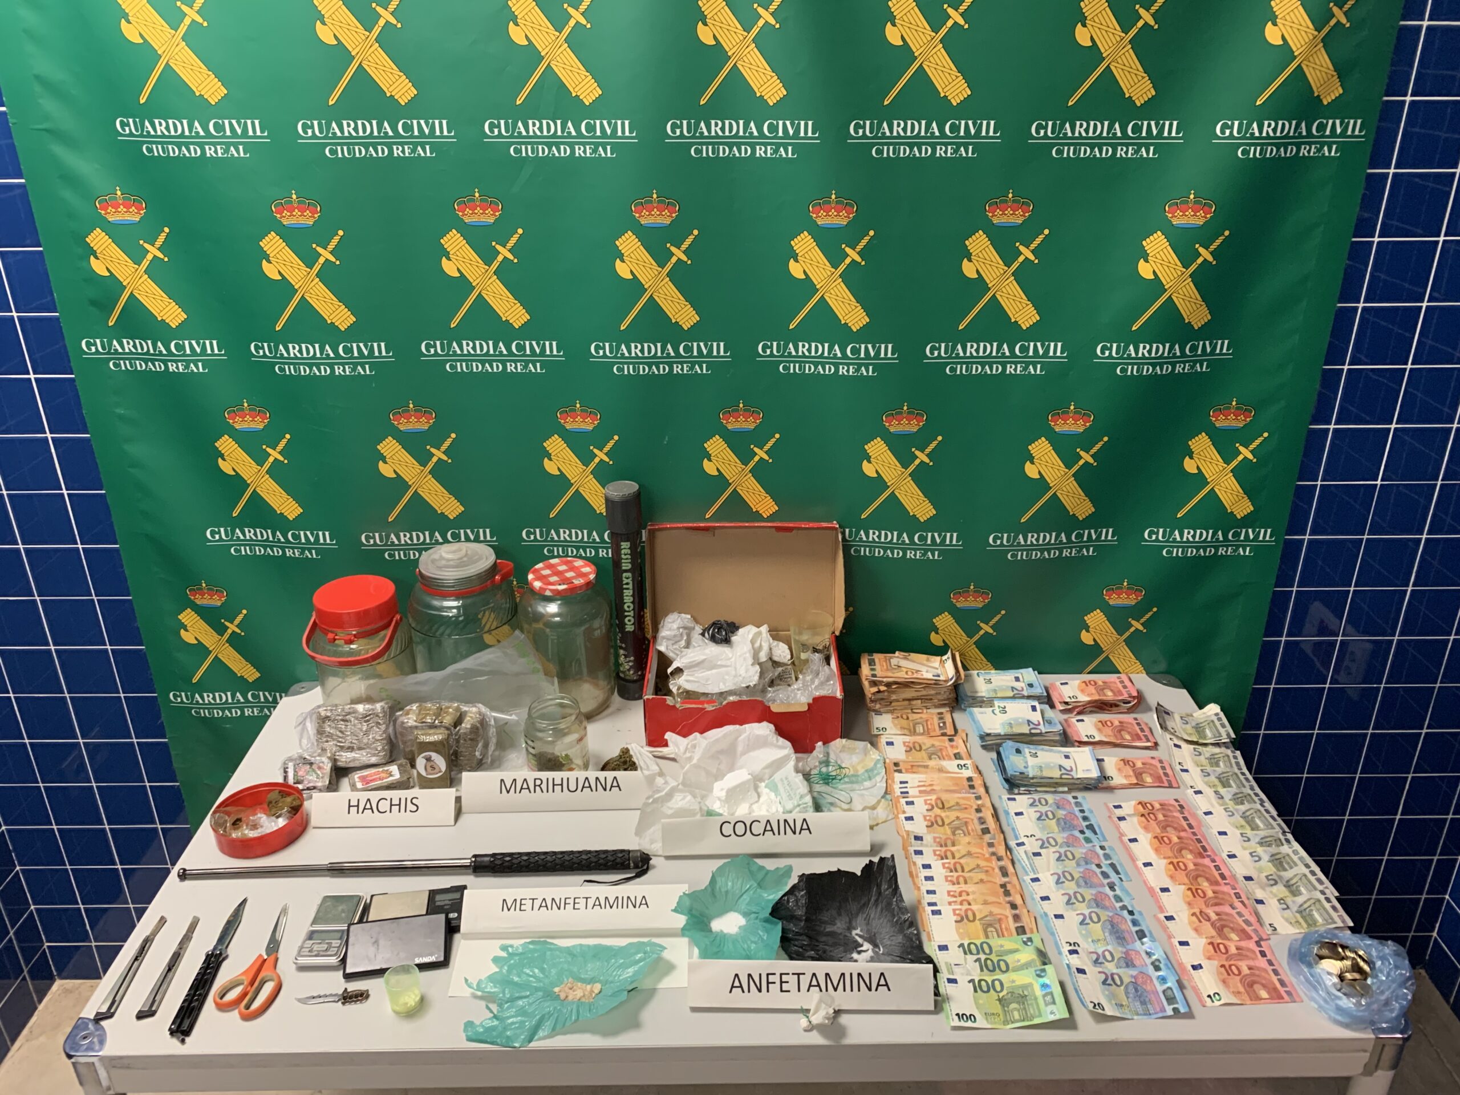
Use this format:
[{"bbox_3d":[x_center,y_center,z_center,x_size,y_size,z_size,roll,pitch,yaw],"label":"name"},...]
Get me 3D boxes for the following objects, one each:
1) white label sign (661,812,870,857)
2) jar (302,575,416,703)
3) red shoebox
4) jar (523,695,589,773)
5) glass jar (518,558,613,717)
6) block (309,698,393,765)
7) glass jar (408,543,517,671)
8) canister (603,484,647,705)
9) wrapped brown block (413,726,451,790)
[{"bbox_3d":[0.053,0.410,1.590,0.298,0.048,0.050,-1,25,-1],"label":"white label sign"},{"bbox_3d":[-0.626,0.187,1.876,0.168,0.240,0.170,-1,25,0],"label":"jar"},{"bbox_3d":[0.024,0.147,1.857,0.330,0.315,0.230,0,25,2],"label":"red shoebox"},{"bbox_3d":[-0.277,0.306,1.760,0.103,0.115,0.103,-1,25,0],"label":"jar"},{"bbox_3d":[-0.284,0.159,1.917,0.160,0.249,0.160,-1,25,0],"label":"glass jar"},{"bbox_3d":[-0.610,0.306,1.789,0.120,0.100,0.034,-2,13,-2],"label":"block"},{"bbox_3d":[-0.455,0.151,1.896,0.185,0.284,0.185,-1,25,0],"label":"glass jar"},{"bbox_3d":[-0.178,0.085,1.899,0.055,0.395,0.055,-1,25,0],"label":"canister"},{"bbox_3d":[-0.468,0.336,1.736,0.050,0.087,0.030,-3,20,-4],"label":"wrapped brown block"}]

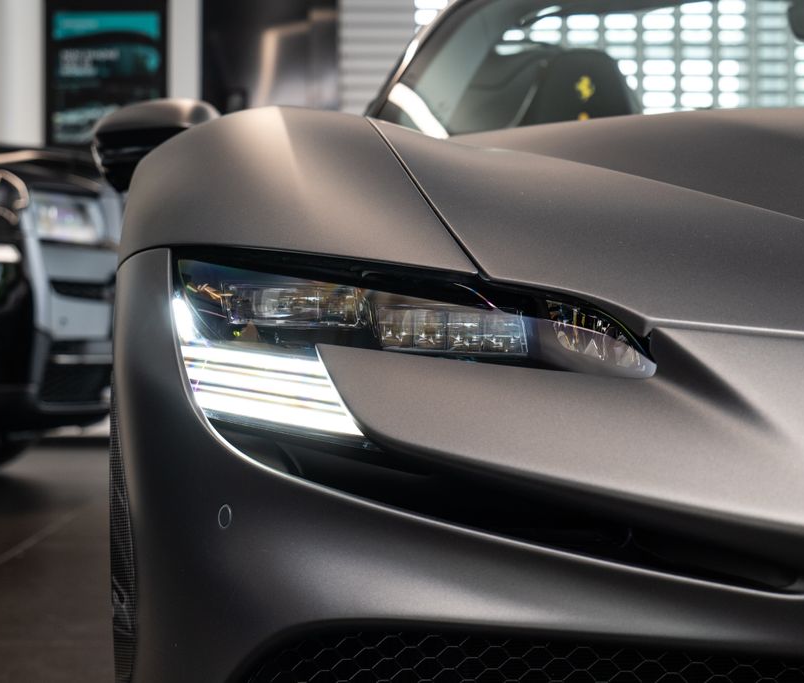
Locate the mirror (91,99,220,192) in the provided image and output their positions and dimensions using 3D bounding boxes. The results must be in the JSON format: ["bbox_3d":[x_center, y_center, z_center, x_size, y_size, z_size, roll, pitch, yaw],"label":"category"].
[{"bbox_3d":[-0.338,-0.275,2.420,0.215,0.145,0.145,0,1,6],"label":"mirror"}]

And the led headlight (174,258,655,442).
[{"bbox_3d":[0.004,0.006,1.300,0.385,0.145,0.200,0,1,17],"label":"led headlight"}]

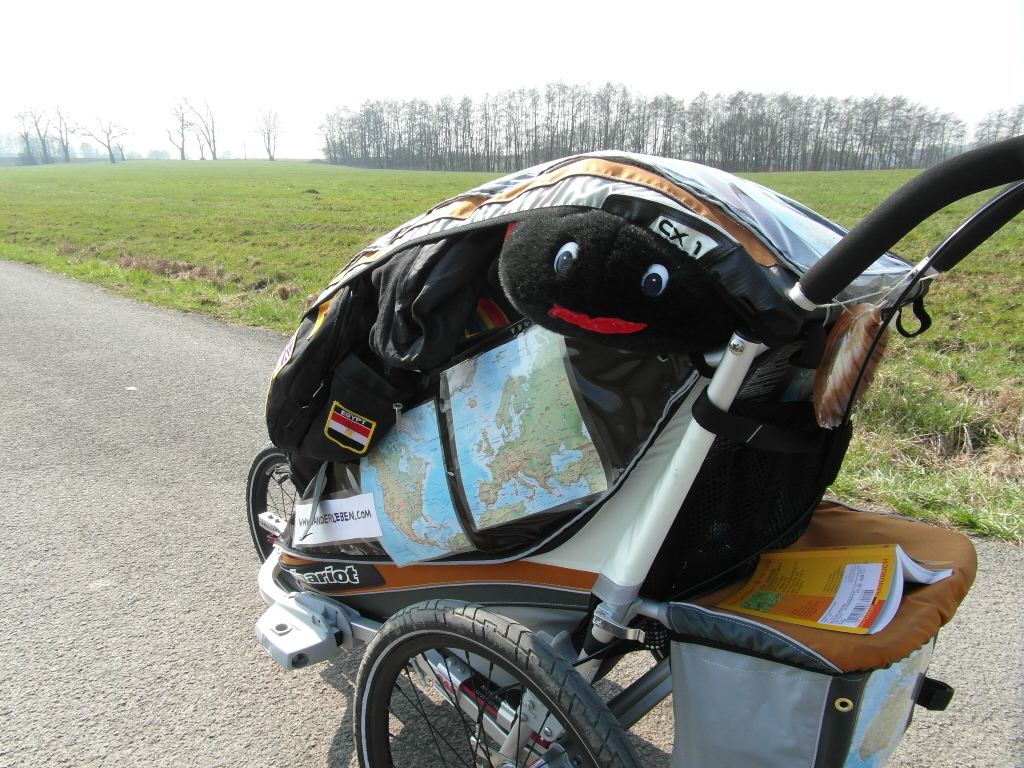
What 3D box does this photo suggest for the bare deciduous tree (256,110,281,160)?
[{"bbox_3d":[-49.729,-50.699,145.000,4.700,9.643,4.600,-6,18,-17],"label":"bare deciduous tree"}]

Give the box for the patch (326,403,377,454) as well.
[{"bbox_3d":[-0.237,0.065,1.040,0.067,0.069,0.005,26,27,0],"label":"patch"}]

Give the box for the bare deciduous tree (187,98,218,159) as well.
[{"bbox_3d":[-63.208,-51.898,145.000,5.700,11.929,5.000,-7,19,-21],"label":"bare deciduous tree"}]

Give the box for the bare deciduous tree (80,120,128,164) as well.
[{"bbox_3d":[-74.613,-44.363,130.000,8.200,7.973,6.800,-9,20,-27],"label":"bare deciduous tree"}]

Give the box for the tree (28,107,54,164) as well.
[{"bbox_3d":[-92.775,-48.934,140.000,4.500,10.800,4.300,-11,20,-30],"label":"tree"}]

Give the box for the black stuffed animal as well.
[{"bbox_3d":[0.121,-0.113,0.785,0.270,0.165,0.170,18,17,15],"label":"black stuffed animal"}]

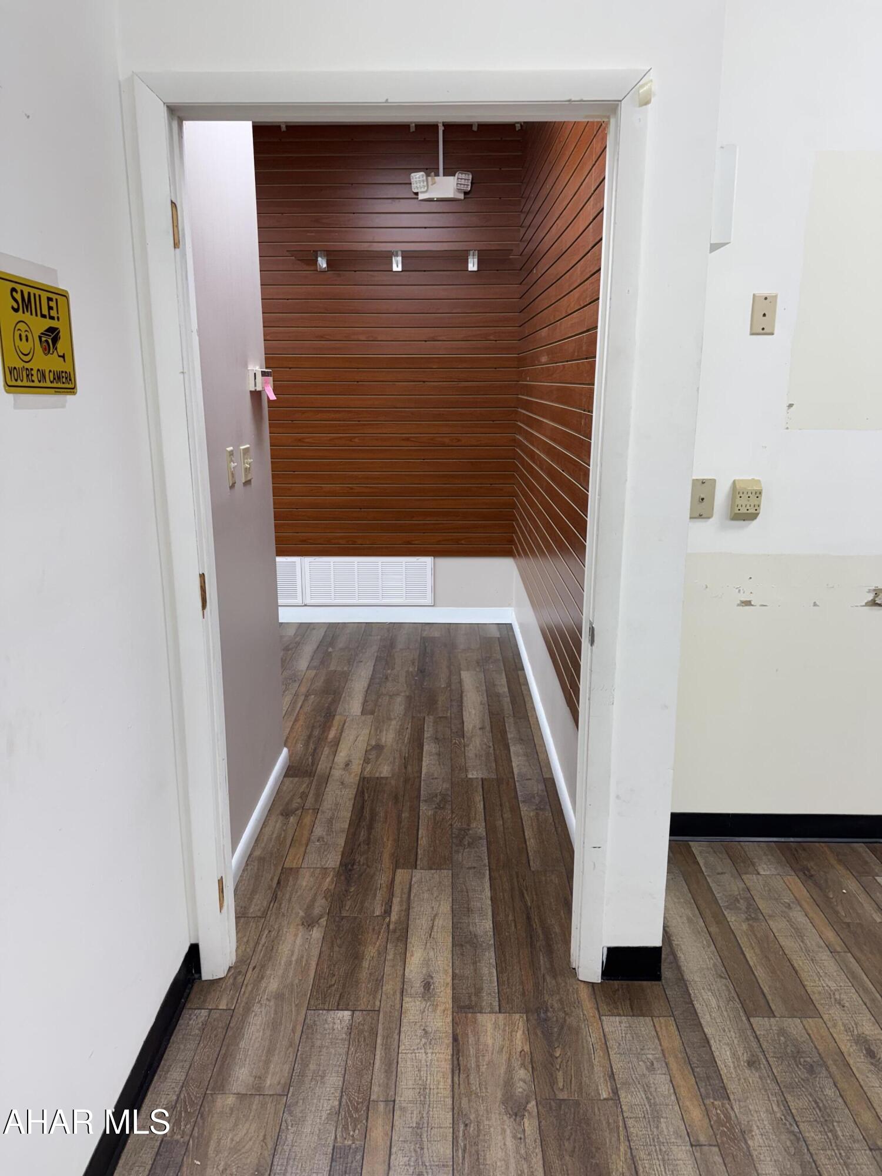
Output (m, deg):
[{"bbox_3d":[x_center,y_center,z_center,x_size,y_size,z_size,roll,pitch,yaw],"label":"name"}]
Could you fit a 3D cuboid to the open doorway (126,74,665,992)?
[{"bbox_3d":[-0.100,-0.017,1.911,1.030,2.090,0.140,0,14,1],"label":"open doorway"}]

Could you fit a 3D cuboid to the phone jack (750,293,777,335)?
[{"bbox_3d":[0.933,-0.789,2.351,0.070,0.114,0.010,0,14,1],"label":"phone jack"}]

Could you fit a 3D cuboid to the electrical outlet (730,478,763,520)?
[{"bbox_3d":[0.922,-0.263,2.463,0.075,0.125,0.040,0,14,1],"label":"electrical outlet"}]

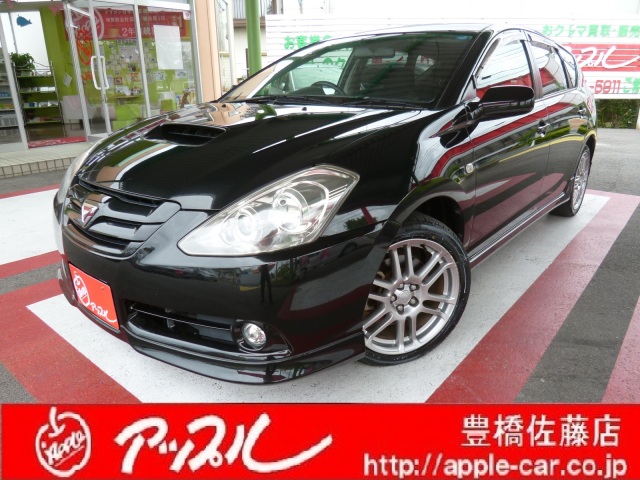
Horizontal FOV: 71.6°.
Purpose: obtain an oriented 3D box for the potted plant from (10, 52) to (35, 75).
[{"bbox_3d":[-7.064,-4.177,10.500,0.460,0.460,0.480,17,25,42],"label":"potted plant"}]

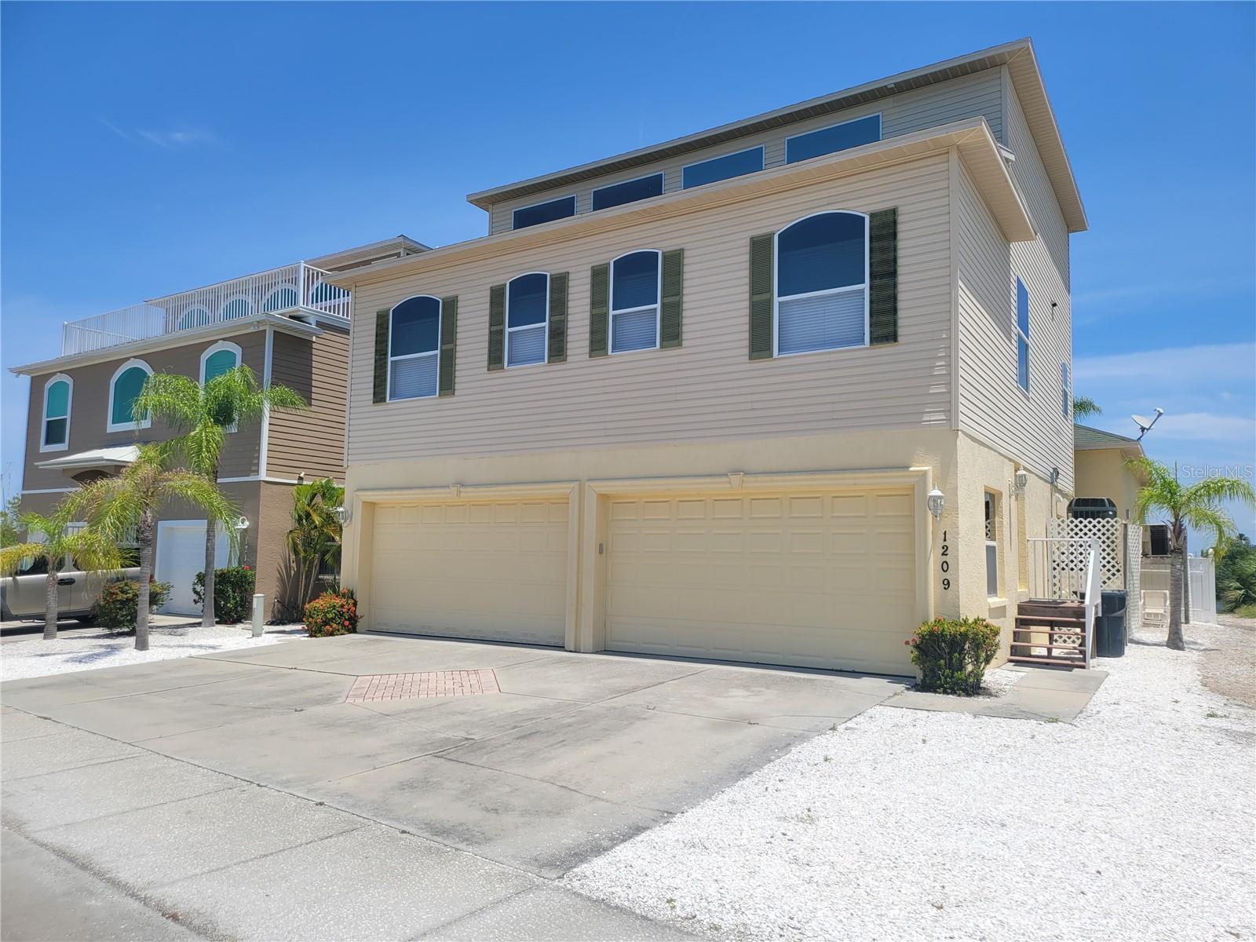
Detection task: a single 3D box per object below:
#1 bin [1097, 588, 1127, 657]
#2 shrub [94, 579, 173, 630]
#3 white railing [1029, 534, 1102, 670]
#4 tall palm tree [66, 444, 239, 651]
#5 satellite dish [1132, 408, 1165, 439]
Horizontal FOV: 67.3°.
[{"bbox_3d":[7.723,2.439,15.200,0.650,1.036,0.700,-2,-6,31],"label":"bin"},{"bbox_3d":[-9.479,2.535,18.100,1.500,0.947,1.350,-3,-6,35],"label":"shrub"},{"bbox_3d":[6.560,1.910,14.509,1.300,1.920,2.300,-2,-6,31],"label":"white railing"},{"bbox_3d":[-7.358,1.174,14.600,2.650,3.182,2.600,-3,-6,35],"label":"tall palm tree"},{"bbox_3d":[14.320,-1.298,26.000,0.800,0.860,0.650,-2,-6,32],"label":"satellite dish"}]

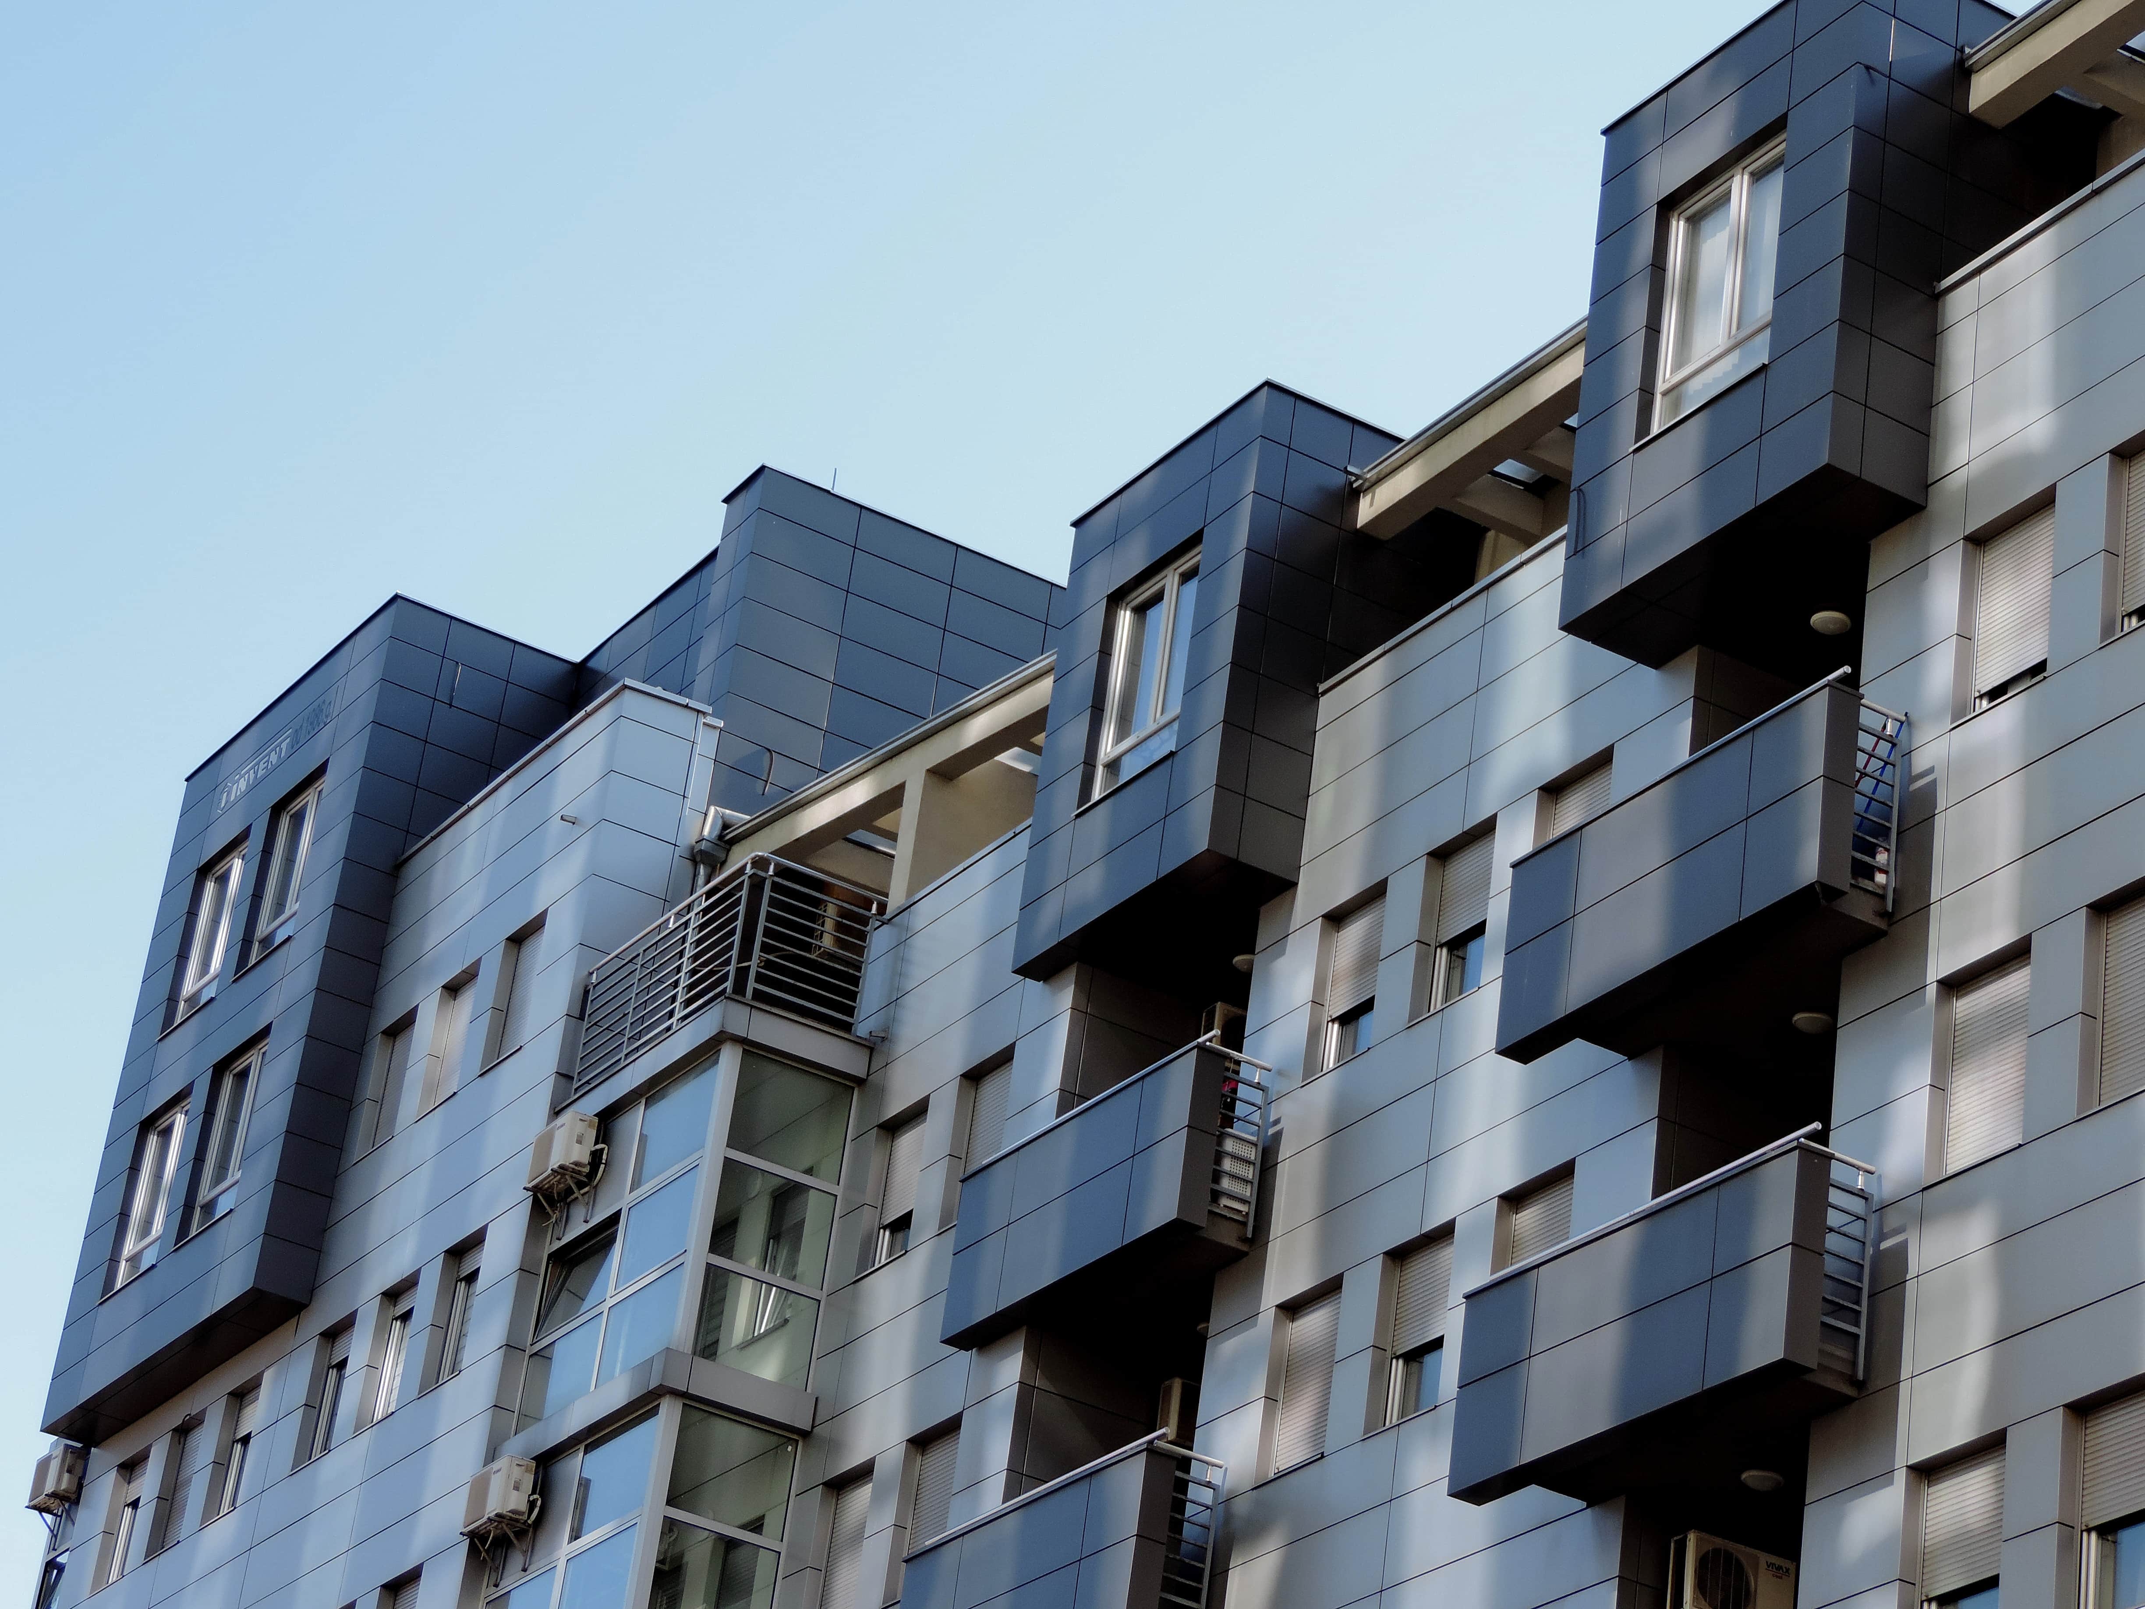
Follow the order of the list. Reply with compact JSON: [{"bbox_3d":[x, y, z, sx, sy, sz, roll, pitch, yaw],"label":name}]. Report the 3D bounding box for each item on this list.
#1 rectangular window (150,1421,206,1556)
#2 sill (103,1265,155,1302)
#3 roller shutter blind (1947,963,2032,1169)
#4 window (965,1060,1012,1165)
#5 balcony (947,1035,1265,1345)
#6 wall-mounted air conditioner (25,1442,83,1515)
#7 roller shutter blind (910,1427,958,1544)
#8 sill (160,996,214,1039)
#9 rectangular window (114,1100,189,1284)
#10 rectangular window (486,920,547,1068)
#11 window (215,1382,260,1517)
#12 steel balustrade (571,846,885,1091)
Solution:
[{"bbox_3d":[-7.947,6.213,50.406,0.120,1.270,0.800,21,-30,-24],"label":"rectangular window"},{"bbox_3d":[-8.888,4.567,52.857,0.150,0.053,1.417,21,-30,-24],"label":"sill"},{"bbox_3d":[5.423,1.554,32.433,0.110,1.348,0.878,21,-30,-24],"label":"roller shutter blind"},{"bbox_3d":[-0.592,2.415,41.151,0.050,1.061,0.766,21,-30,-24],"label":"window"},{"bbox_3d":[0.286,2.914,40.761,0.706,1.502,3.457,21,-30,-24],"label":"balcony"},{"bbox_3d":[-10.047,6.738,55.253,0.270,0.520,0.740,21,-30,-24],"label":"wall-mounted air conditioner"},{"bbox_3d":[-0.977,5.193,40.871,0.053,1.258,0.739,21,-30,-24],"label":"roller shutter blind"},{"bbox_3d":[-8.404,2.083,53.189,0.160,0.043,1.427,21,-30,-24],"label":"sill"},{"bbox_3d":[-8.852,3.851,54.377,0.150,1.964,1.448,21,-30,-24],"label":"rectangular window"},{"bbox_3d":[-4.567,1.641,47.060,0.120,1.279,0.809,21,-30,-24],"label":"rectangular window"},{"bbox_3d":[-7.280,5.772,49.369,0.120,1.270,0.757,21,-30,-24],"label":"window"},{"bbox_3d":[-2.842,1.644,45.611,1.250,1.285,2.992,21,-30,-24],"label":"steel balustrade"}]

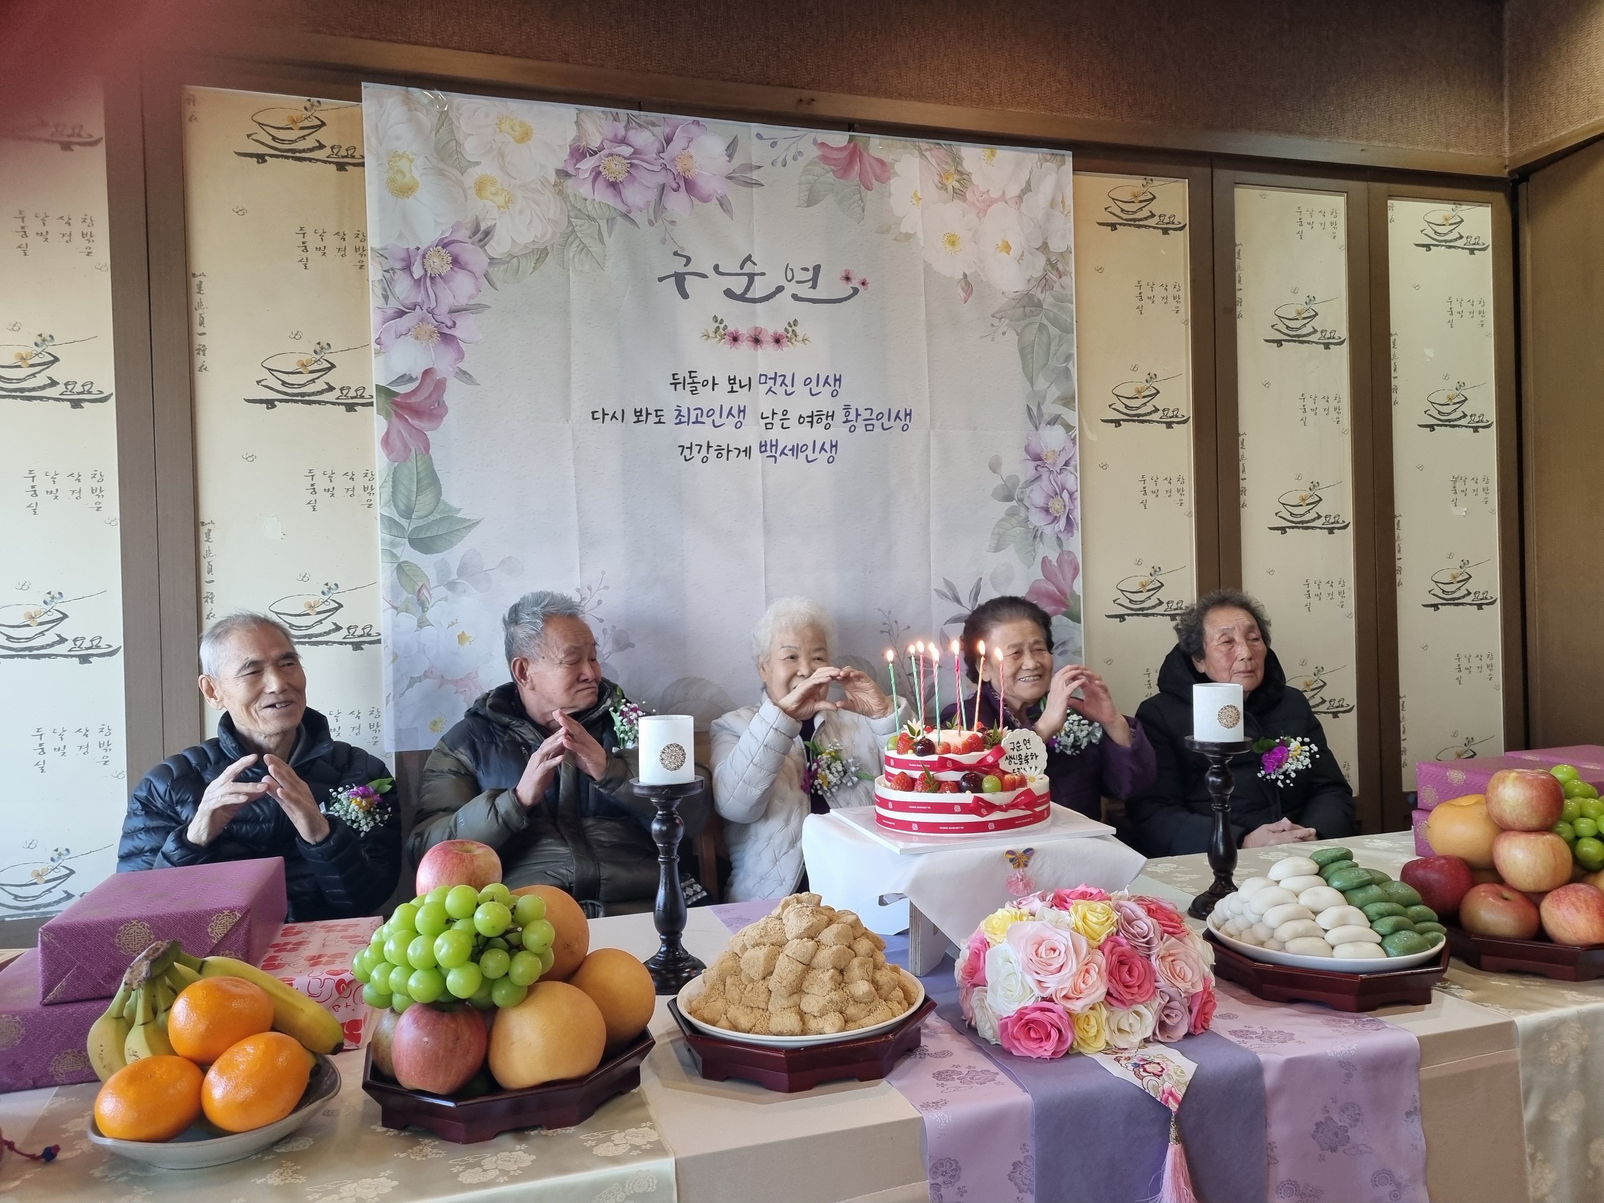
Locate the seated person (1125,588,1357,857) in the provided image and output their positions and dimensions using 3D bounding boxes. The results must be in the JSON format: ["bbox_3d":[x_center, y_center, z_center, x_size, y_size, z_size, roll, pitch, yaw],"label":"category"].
[{"bbox_3d":[0.986,0.551,2.509,0.500,1.200,0.660,-2,1,-6],"label":"seated person"}]

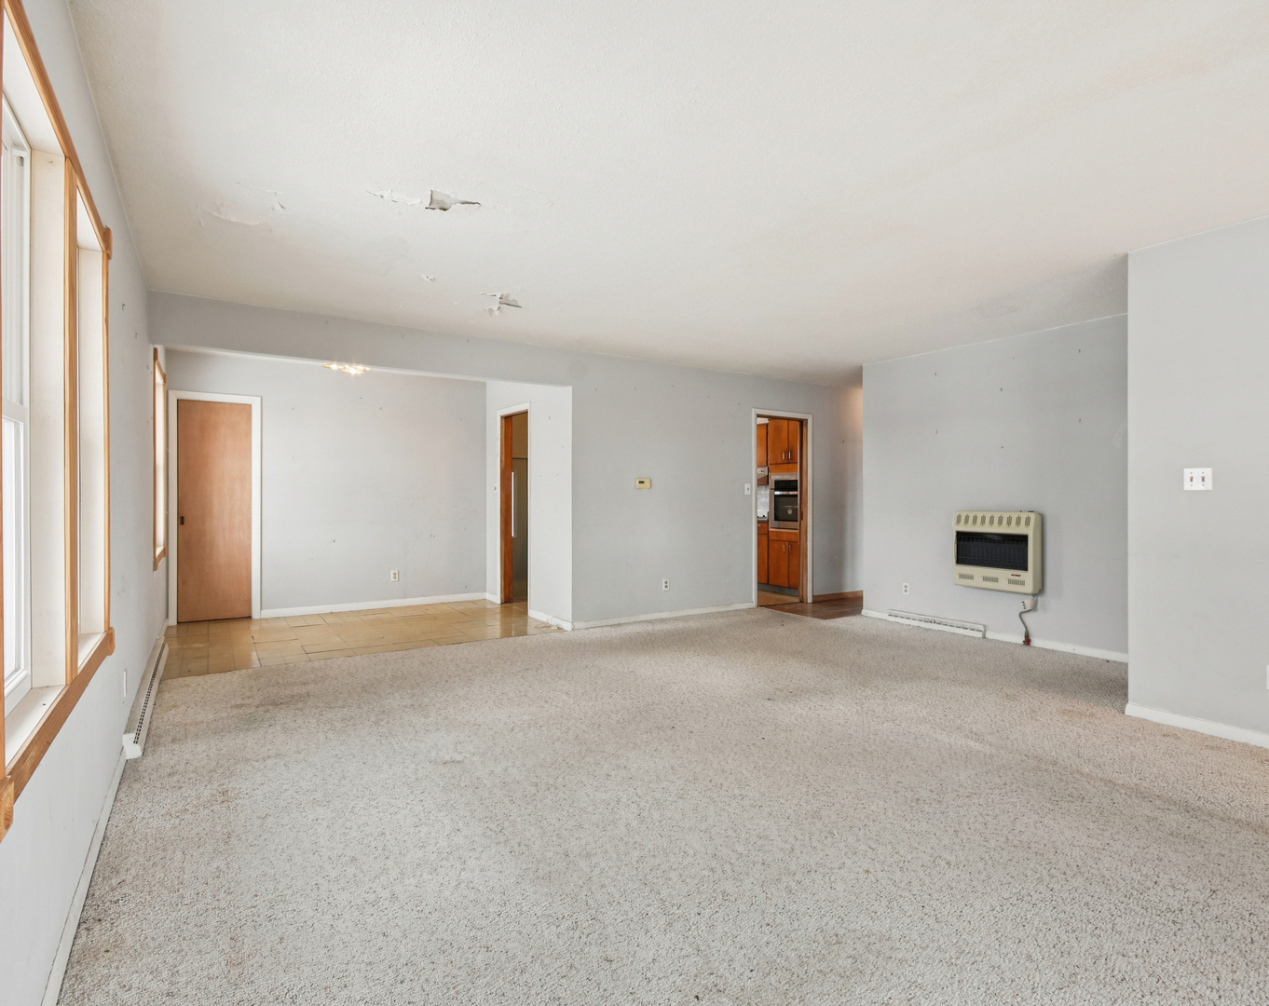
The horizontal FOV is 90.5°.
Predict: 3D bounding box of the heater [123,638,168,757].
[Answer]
[{"bbox_3d":[-2.800,1.051,3.638,0.075,0.130,2.150,0,0,-34],"label":"heater"}]

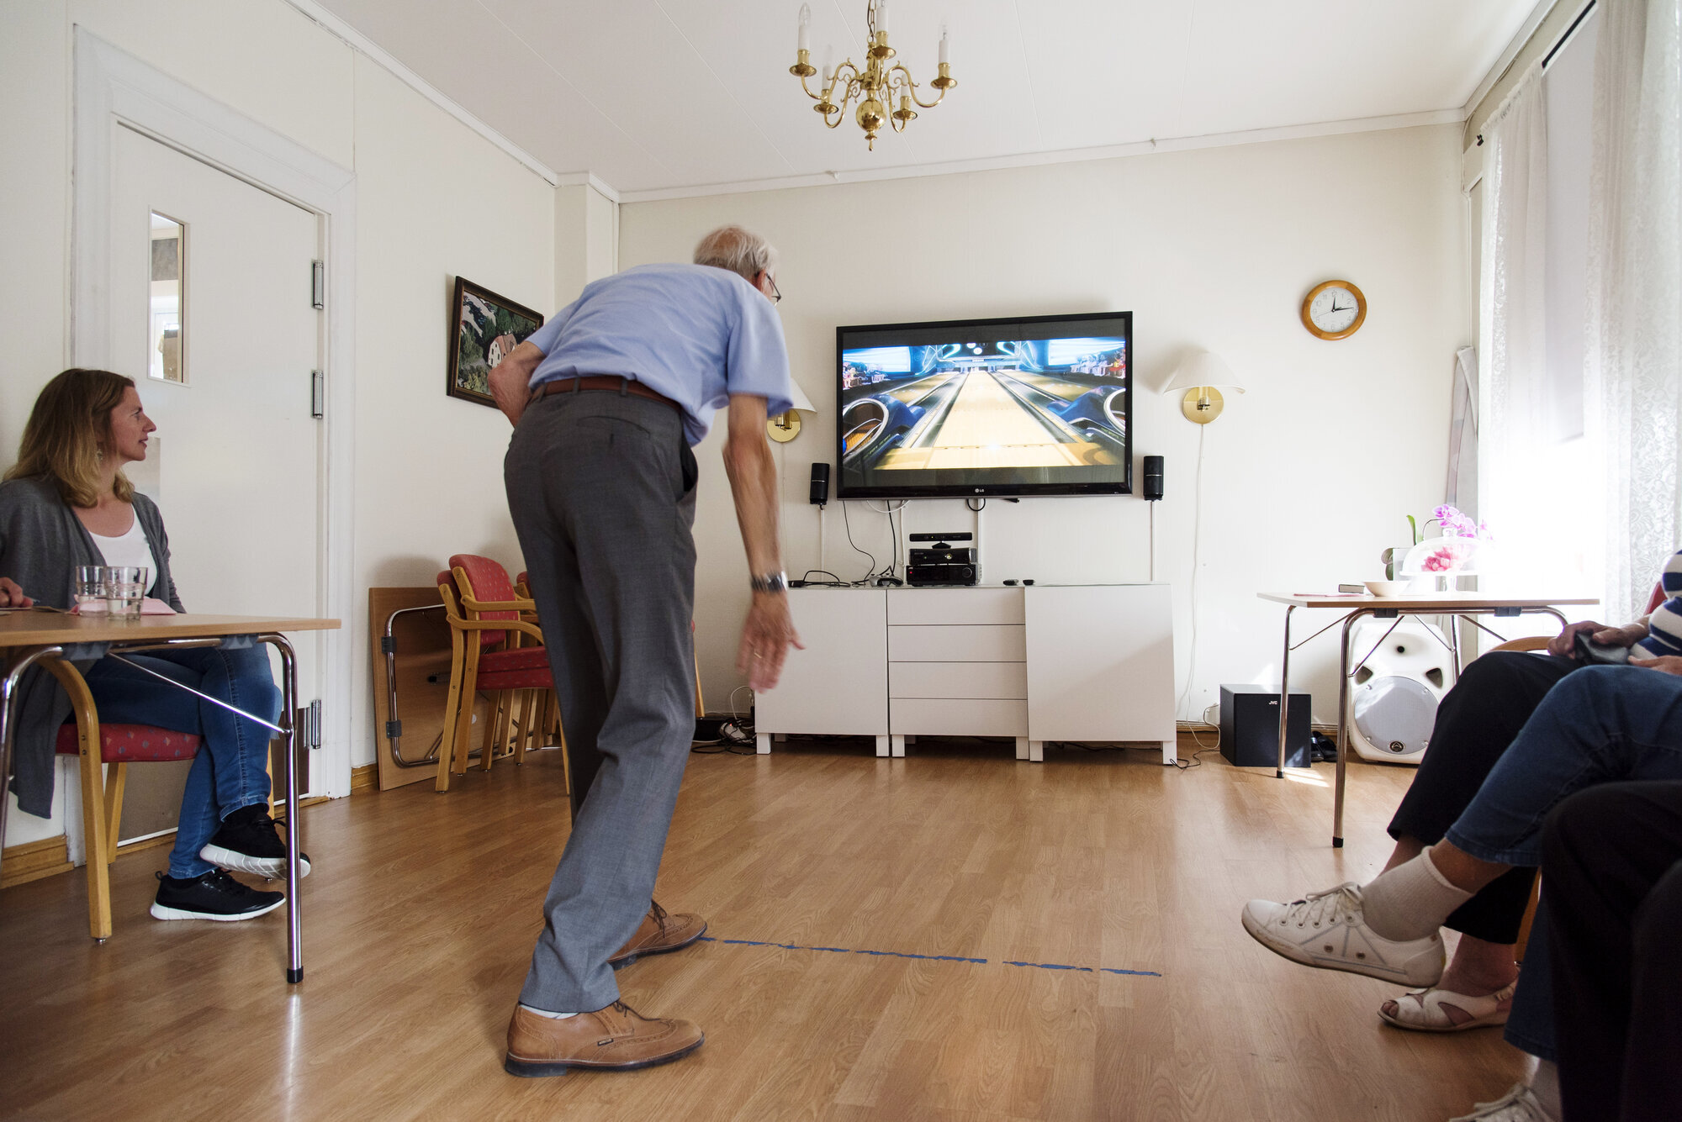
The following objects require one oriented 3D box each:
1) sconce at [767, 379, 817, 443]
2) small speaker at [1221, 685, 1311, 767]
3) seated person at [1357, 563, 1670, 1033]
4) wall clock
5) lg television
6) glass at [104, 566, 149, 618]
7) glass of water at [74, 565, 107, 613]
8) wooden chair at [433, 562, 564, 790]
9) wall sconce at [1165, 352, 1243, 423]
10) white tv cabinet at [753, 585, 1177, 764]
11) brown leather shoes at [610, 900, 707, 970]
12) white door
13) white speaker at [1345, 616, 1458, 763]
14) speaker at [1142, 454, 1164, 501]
[{"bbox_3d":[-0.308,-0.762,5.632,0.360,0.320,0.210,0,-1,14],"label":"sconce"},{"bbox_3d":[1.791,0.697,4.744,0.300,0.300,0.320,0,-1,9],"label":"small speaker"},{"bbox_3d":[1.355,0.196,2.077,0.900,1.240,0.520,0,-1,20],"label":"seated person"},{"bbox_3d":[2.235,-1.142,5.080,0.277,0.277,0.045,0,-1,14],"label":"wall clock"},{"bbox_3d":[0.663,-0.719,5.315,1.390,0.830,0.060,0,-1,14],"label":"lg television"},{"bbox_3d":[-1.377,0.062,2.160,0.081,0.102,0.081,0,-1,14],"label":"glass"},{"bbox_3d":[-1.605,0.065,2.420,0.077,0.107,0.077,0,-1,-34],"label":"glass of water"},{"bbox_3d":[-1.189,0.422,4.346,0.610,0.870,0.540,0,-1,7],"label":"wooden chair"},{"bbox_3d":[1.668,-0.795,5.139,0.360,0.320,0.210,0,-1,14],"label":"wall sconce"},{"bbox_3d":[0.549,0.491,5.029,1.810,0.745,0.420,0,-1,14],"label":"white tv cabinet"},{"bbox_3d":[-0.410,0.755,2.316,0.300,0.120,0.112,1,-2,-44],"label":"brown leather shoes"},{"bbox_3d":[-1.997,-0.215,3.610,0.045,2.065,0.825,0,-1,14],"label":"white door"},{"bbox_3d":[2.360,0.550,4.765,0.385,0.595,0.335,0,-1,20],"label":"white speaker"},{"bbox_3d":[1.422,-0.376,5.090,0.088,0.200,0.090,0,-1,14],"label":"speaker"}]

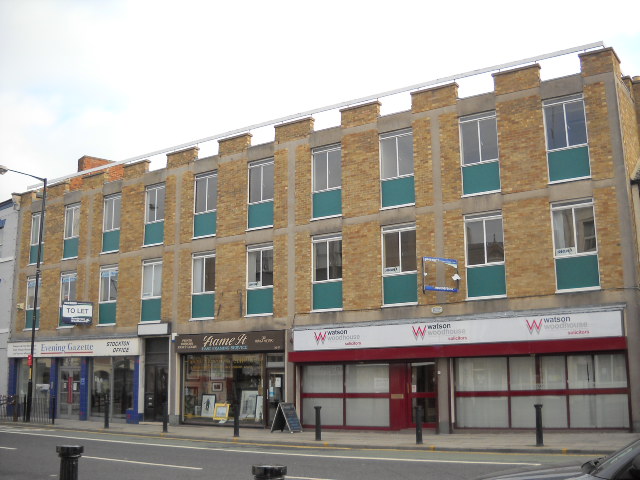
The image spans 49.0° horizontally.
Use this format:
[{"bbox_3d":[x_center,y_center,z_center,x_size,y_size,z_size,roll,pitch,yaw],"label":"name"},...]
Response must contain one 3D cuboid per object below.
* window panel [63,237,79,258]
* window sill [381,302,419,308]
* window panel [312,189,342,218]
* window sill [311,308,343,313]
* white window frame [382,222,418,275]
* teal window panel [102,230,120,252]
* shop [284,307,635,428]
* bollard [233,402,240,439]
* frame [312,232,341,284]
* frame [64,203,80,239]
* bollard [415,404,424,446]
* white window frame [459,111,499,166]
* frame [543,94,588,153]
[{"bbox_3d":[-11.276,0.366,31.901,1.181,0.902,0.050,-8,-14,32],"label":"window panel"},{"bbox_3d":[2.317,1.862,20.174,1.160,0.080,0.150,-8,-14,32],"label":"window sill"},{"bbox_3d":[0.223,-1.135,22.254,1.070,0.820,0.060,-8,-14,32],"label":"window panel"},{"bbox_3d":[0.232,2.347,23.538,1.259,0.065,0.140,-8,-14,32],"label":"window sill"},{"bbox_3d":[2.432,0.285,21.351,1.168,1.515,0.100,-8,-14,33],"label":"white window frame"},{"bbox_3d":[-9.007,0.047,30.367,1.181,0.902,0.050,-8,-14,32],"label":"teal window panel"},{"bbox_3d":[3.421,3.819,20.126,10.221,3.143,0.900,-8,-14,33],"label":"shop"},{"bbox_3d":[-2.483,5.461,21.149,0.225,0.960,0.225,0,-12,0],"label":"bollard"},{"bbox_3d":[0.234,0.590,21.897,1.110,1.470,0.100,-8,-14,32],"label":"frame"},{"bbox_3d":[-10.903,-0.771,30.951,1.130,1.500,0.100,-8,-14,33],"label":"frame"},{"bbox_3d":[2.534,4.690,17.782,0.225,0.960,0.225,0,-12,0],"label":"bollard"},{"bbox_3d":[4.638,-2.969,20.498,1.168,1.540,0.100,-8,-14,33],"label":"white window frame"},{"bbox_3d":[6.684,-3.218,19.148,1.168,1.540,0.100,-8,-14,33],"label":"frame"}]

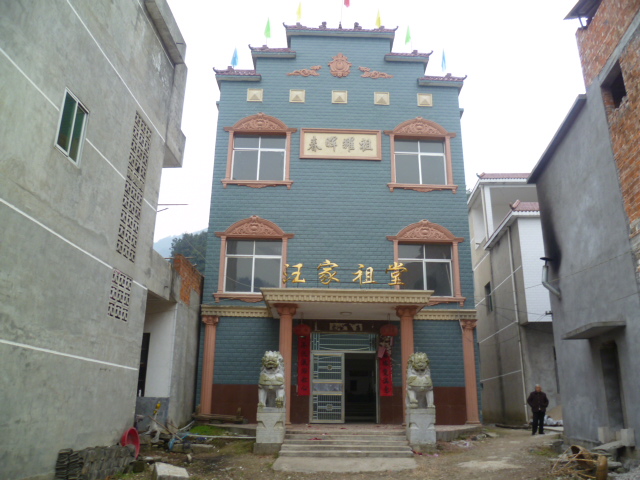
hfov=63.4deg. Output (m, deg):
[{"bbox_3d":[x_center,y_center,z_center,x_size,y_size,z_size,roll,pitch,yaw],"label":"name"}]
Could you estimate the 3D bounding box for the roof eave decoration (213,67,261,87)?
[{"bbox_3d":[-3.084,-6.123,19.446,1.781,0.684,0.583,1,-18,-2],"label":"roof eave decoration"}]

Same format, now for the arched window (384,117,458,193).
[{"bbox_3d":[3.954,-3.325,20.115,2.871,3.280,0.300,1,-18,-1],"label":"arched window"}]

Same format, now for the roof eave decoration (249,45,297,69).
[{"bbox_3d":[-1.810,-7.124,19.834,1.823,0.631,0.583,1,-18,-2],"label":"roof eave decoration"}]

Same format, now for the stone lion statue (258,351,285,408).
[{"bbox_3d":[-1.353,3.853,14.300,0.707,1.515,0.950,1,-18,-1],"label":"stone lion statue"}]

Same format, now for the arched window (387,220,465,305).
[{"bbox_3d":[3.616,0.732,17.588,2.692,3.021,0.297,1,-18,-2],"label":"arched window"}]

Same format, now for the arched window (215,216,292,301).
[{"bbox_3d":[-2.379,0.665,18.599,2.868,3.242,0.300,1,-18,-1],"label":"arched window"}]

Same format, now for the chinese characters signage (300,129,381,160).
[{"bbox_3d":[0.825,-3.697,20.133,3.147,1.321,0.130,1,-18,-1],"label":"chinese characters signage"}]

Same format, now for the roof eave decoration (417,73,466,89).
[{"bbox_3d":[4.656,-6.016,19.784,1.887,0.547,0.583,1,-18,-2],"label":"roof eave decoration"}]

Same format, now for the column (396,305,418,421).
[{"bbox_3d":[2.455,3.511,14.449,0.625,3.244,0.594,1,-18,-2],"label":"column"}]

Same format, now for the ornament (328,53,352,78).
[{"bbox_3d":[0.786,-6.713,19.880,0.922,1.113,0.148,1,-18,-2],"label":"ornament"}]

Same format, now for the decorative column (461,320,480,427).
[{"bbox_3d":[5.094,4.389,17.429,0.520,3.439,0.480,1,-18,-1],"label":"decorative column"}]

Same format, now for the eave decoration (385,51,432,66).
[{"bbox_3d":[3.665,-7.446,21.580,1.966,0.596,0.700,1,-18,-1],"label":"eave decoration"}]

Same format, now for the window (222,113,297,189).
[{"bbox_3d":[-2.334,-3.465,19.971,2.847,3.235,0.300,1,-18,-1],"label":"window"}]

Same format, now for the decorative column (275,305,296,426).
[{"bbox_3d":[-0.918,3.454,14.305,0.615,3.244,0.594,1,-18,-2],"label":"decorative column"}]

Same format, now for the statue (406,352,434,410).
[{"bbox_3d":[2.532,3.523,12.998,0.700,1.367,0.763,0,-18,0],"label":"statue"}]

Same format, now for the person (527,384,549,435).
[{"bbox_3d":[7.402,5.752,17.538,0.660,1.600,0.380,-3,-19,12],"label":"person"}]

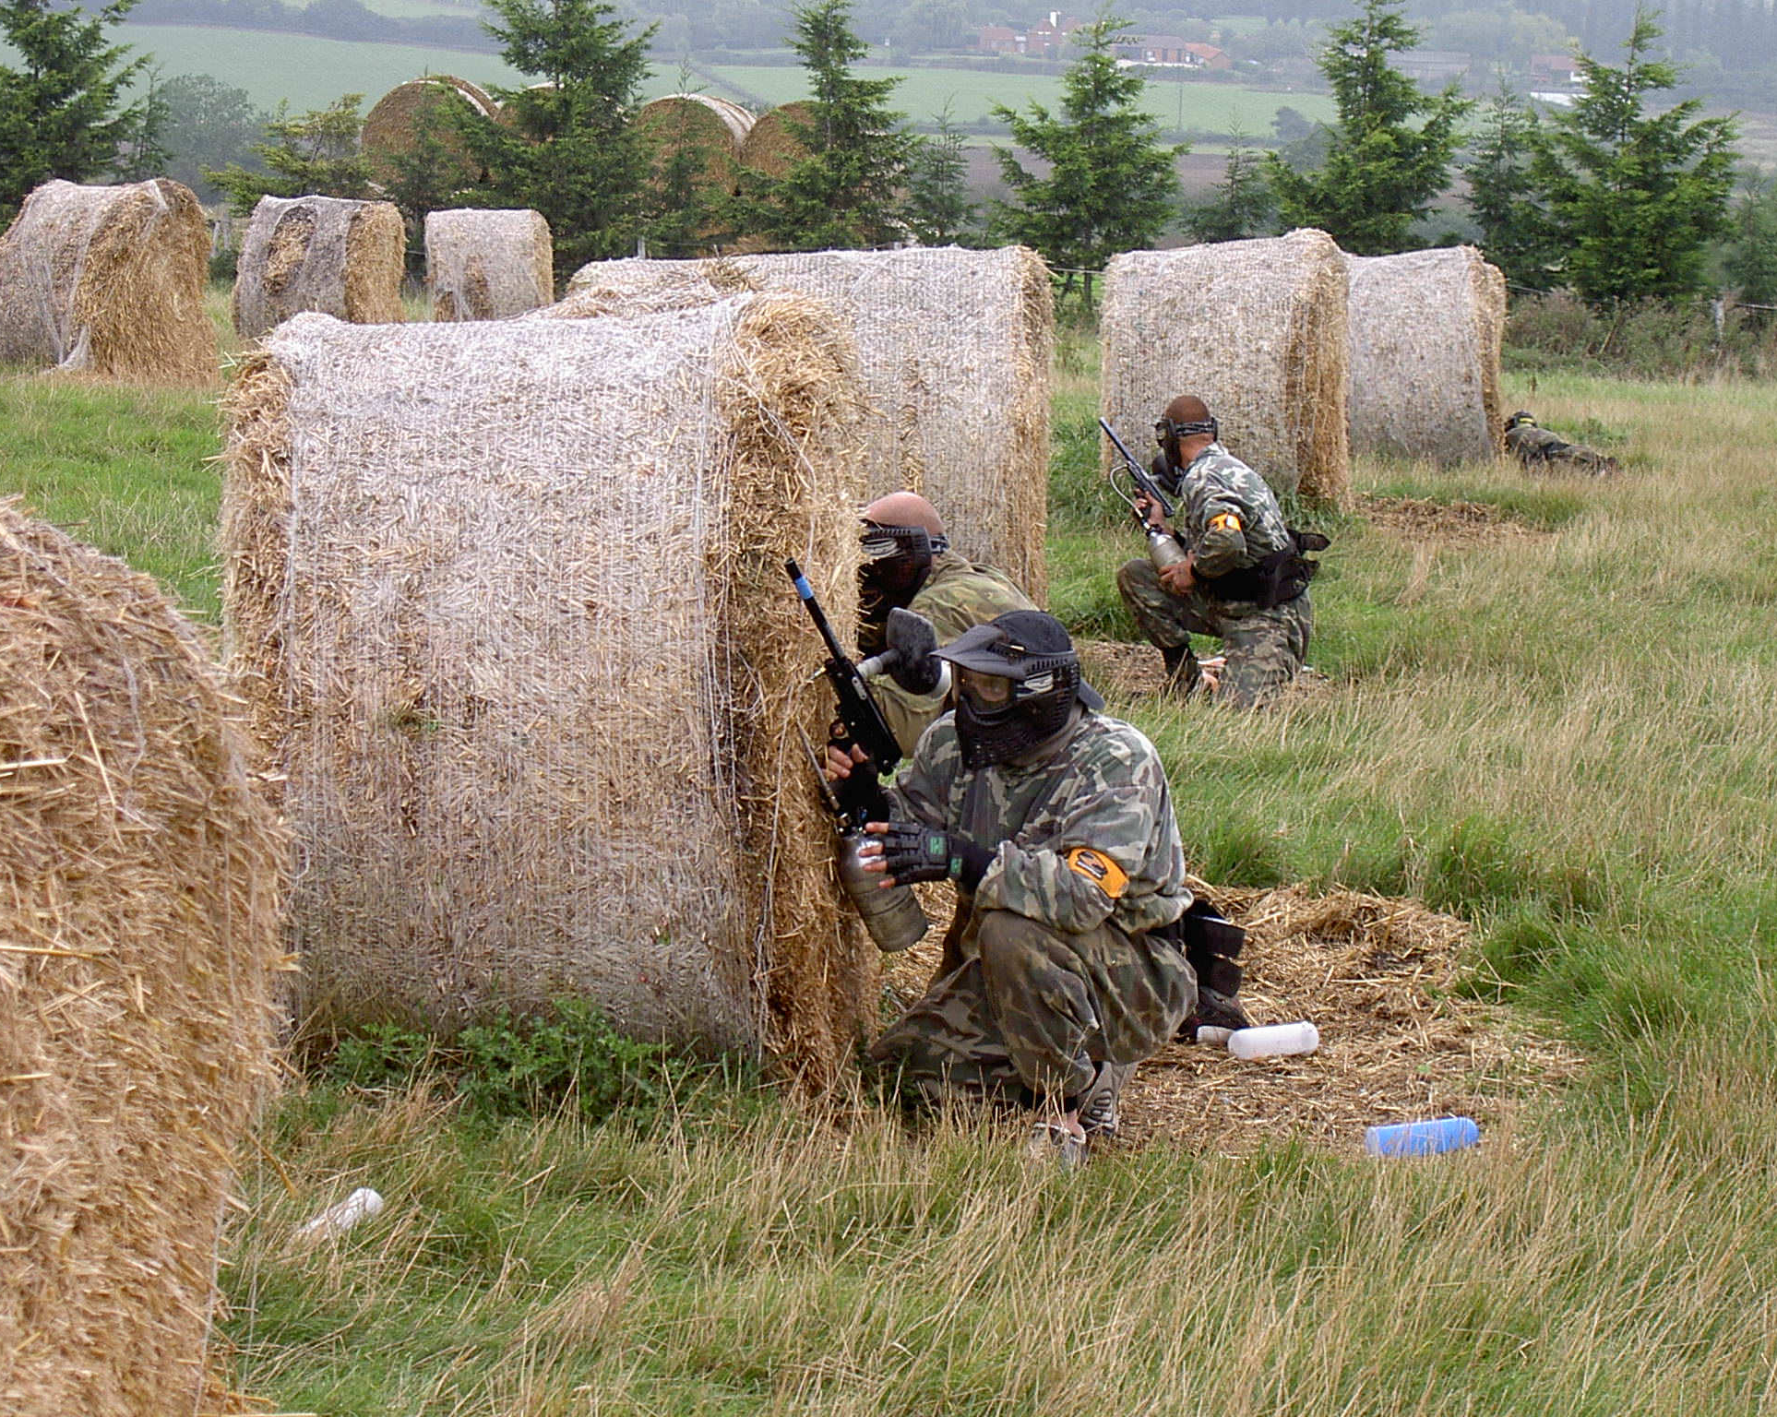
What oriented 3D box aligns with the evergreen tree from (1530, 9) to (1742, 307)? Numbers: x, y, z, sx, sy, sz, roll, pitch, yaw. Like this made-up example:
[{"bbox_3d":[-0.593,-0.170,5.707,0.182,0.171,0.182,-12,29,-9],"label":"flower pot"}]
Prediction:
[{"bbox_3d":[9.940,-7.334,73.000,2.800,4.000,2.800,2,6,0],"label":"evergreen tree"}]

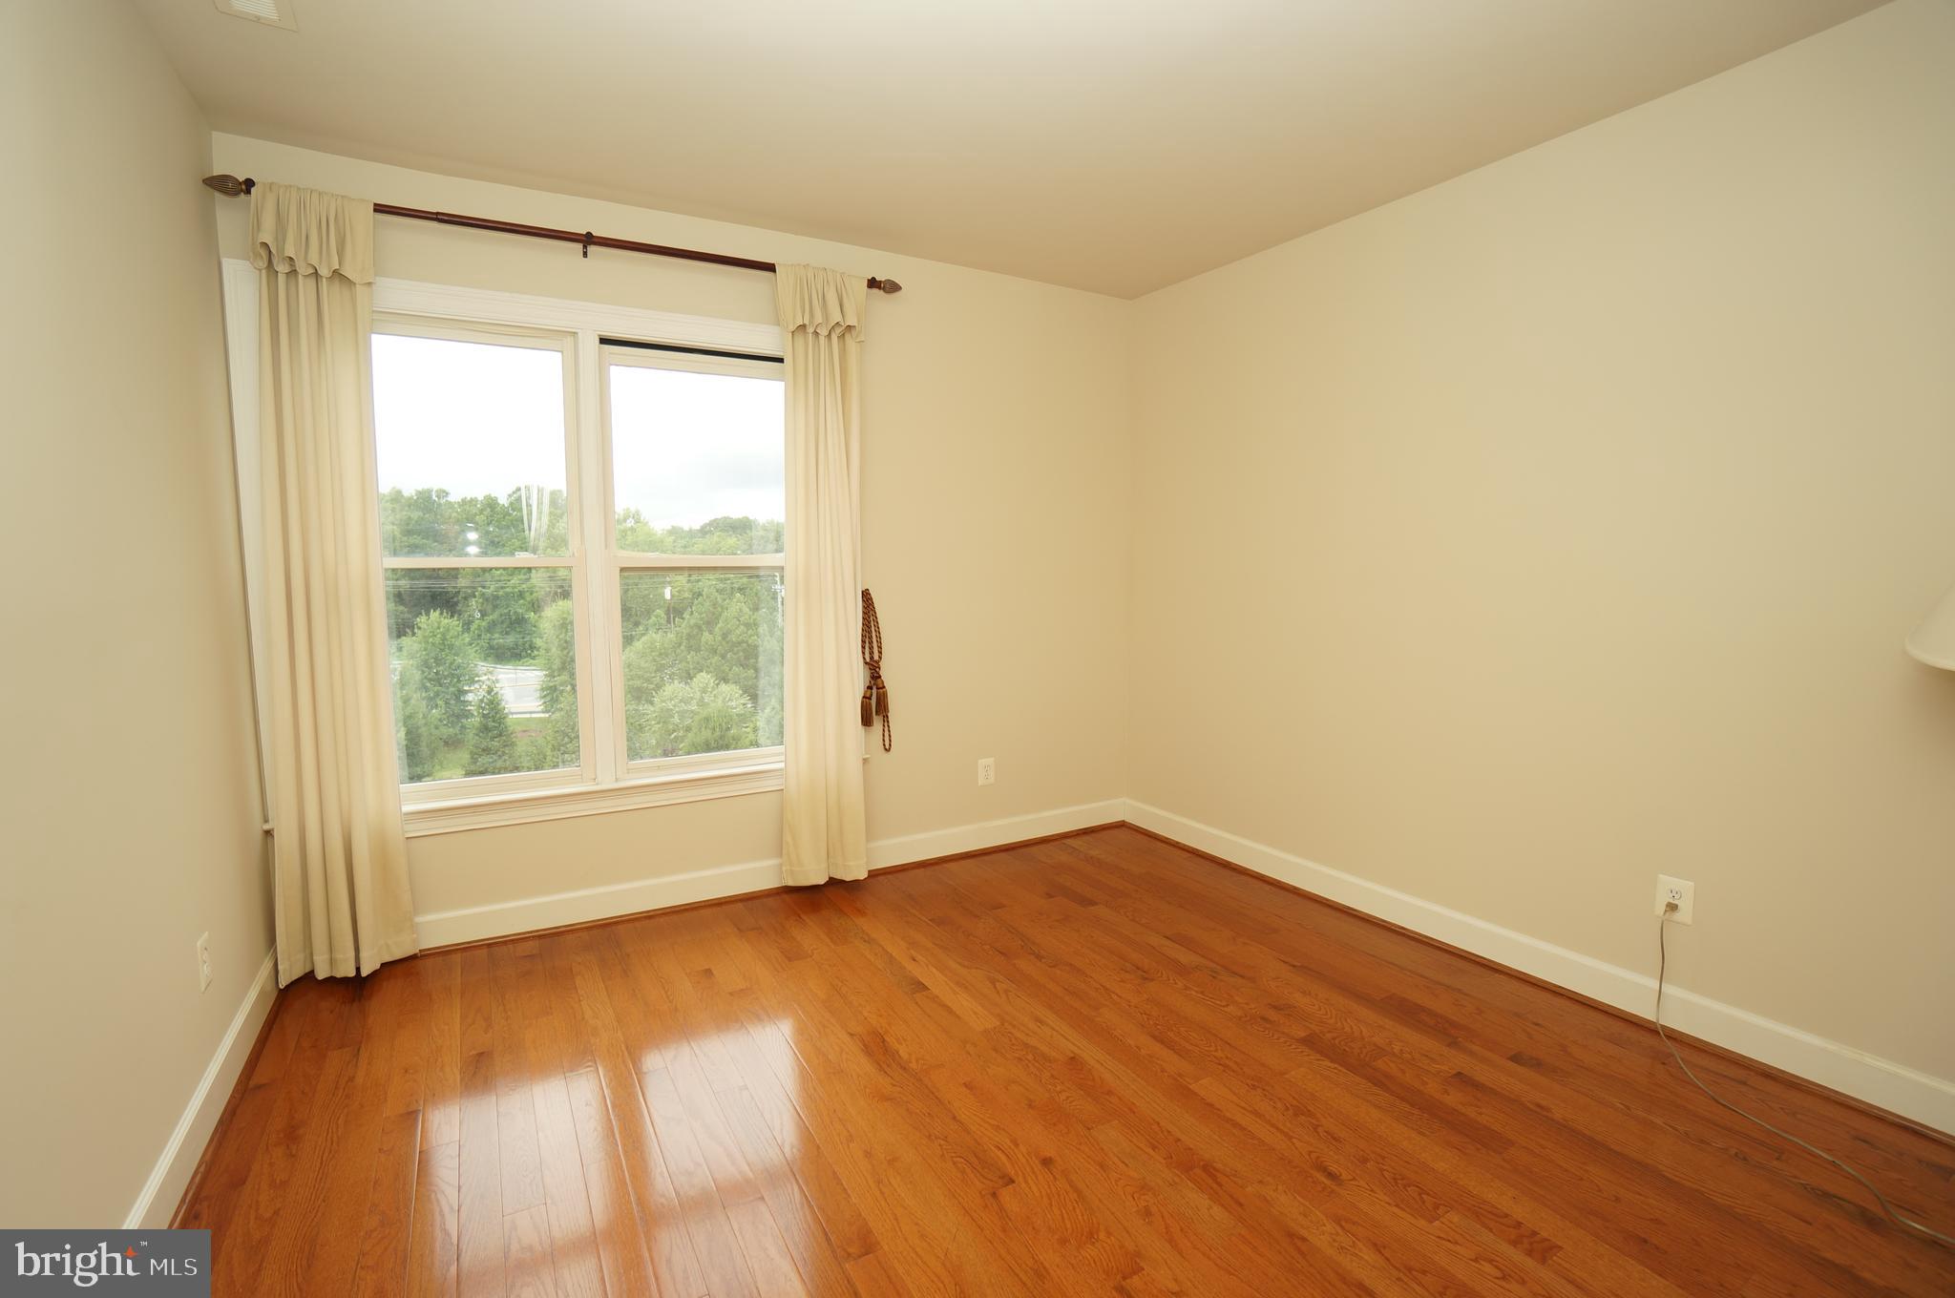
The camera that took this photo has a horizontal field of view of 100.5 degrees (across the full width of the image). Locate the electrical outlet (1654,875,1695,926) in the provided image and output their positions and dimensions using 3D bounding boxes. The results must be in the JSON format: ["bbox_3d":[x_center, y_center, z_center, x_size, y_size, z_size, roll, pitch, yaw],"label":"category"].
[{"bbox_3d":[2.036,0.732,2.373,0.012,0.125,0.083,-4,6,-32],"label":"electrical outlet"}]

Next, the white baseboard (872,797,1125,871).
[{"bbox_3d":[0.151,0.913,4.043,1.468,0.131,0.020,-3,6,-27],"label":"white baseboard"}]

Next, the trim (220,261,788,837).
[{"bbox_3d":[-1.455,-0.320,3.105,2.058,1.932,0.080,-3,6,-27],"label":"trim"}]

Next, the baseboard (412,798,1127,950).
[{"bbox_3d":[-0.647,0.956,3.634,3.263,0.131,0.020,-3,6,-27],"label":"baseboard"}]

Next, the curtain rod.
[{"bbox_3d":[-1.334,-1.486,2.978,2.277,0.070,0.075,-3,6,-27],"label":"curtain rod"}]

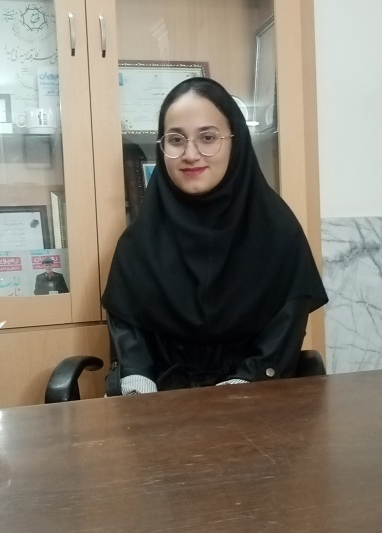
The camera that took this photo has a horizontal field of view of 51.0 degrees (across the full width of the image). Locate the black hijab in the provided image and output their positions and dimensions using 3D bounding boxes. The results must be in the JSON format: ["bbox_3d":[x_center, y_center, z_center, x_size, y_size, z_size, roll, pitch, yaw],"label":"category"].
[{"bbox_3d":[0.042,-0.140,0.891,0.470,0.560,0.310,-2,2,7],"label":"black hijab"}]

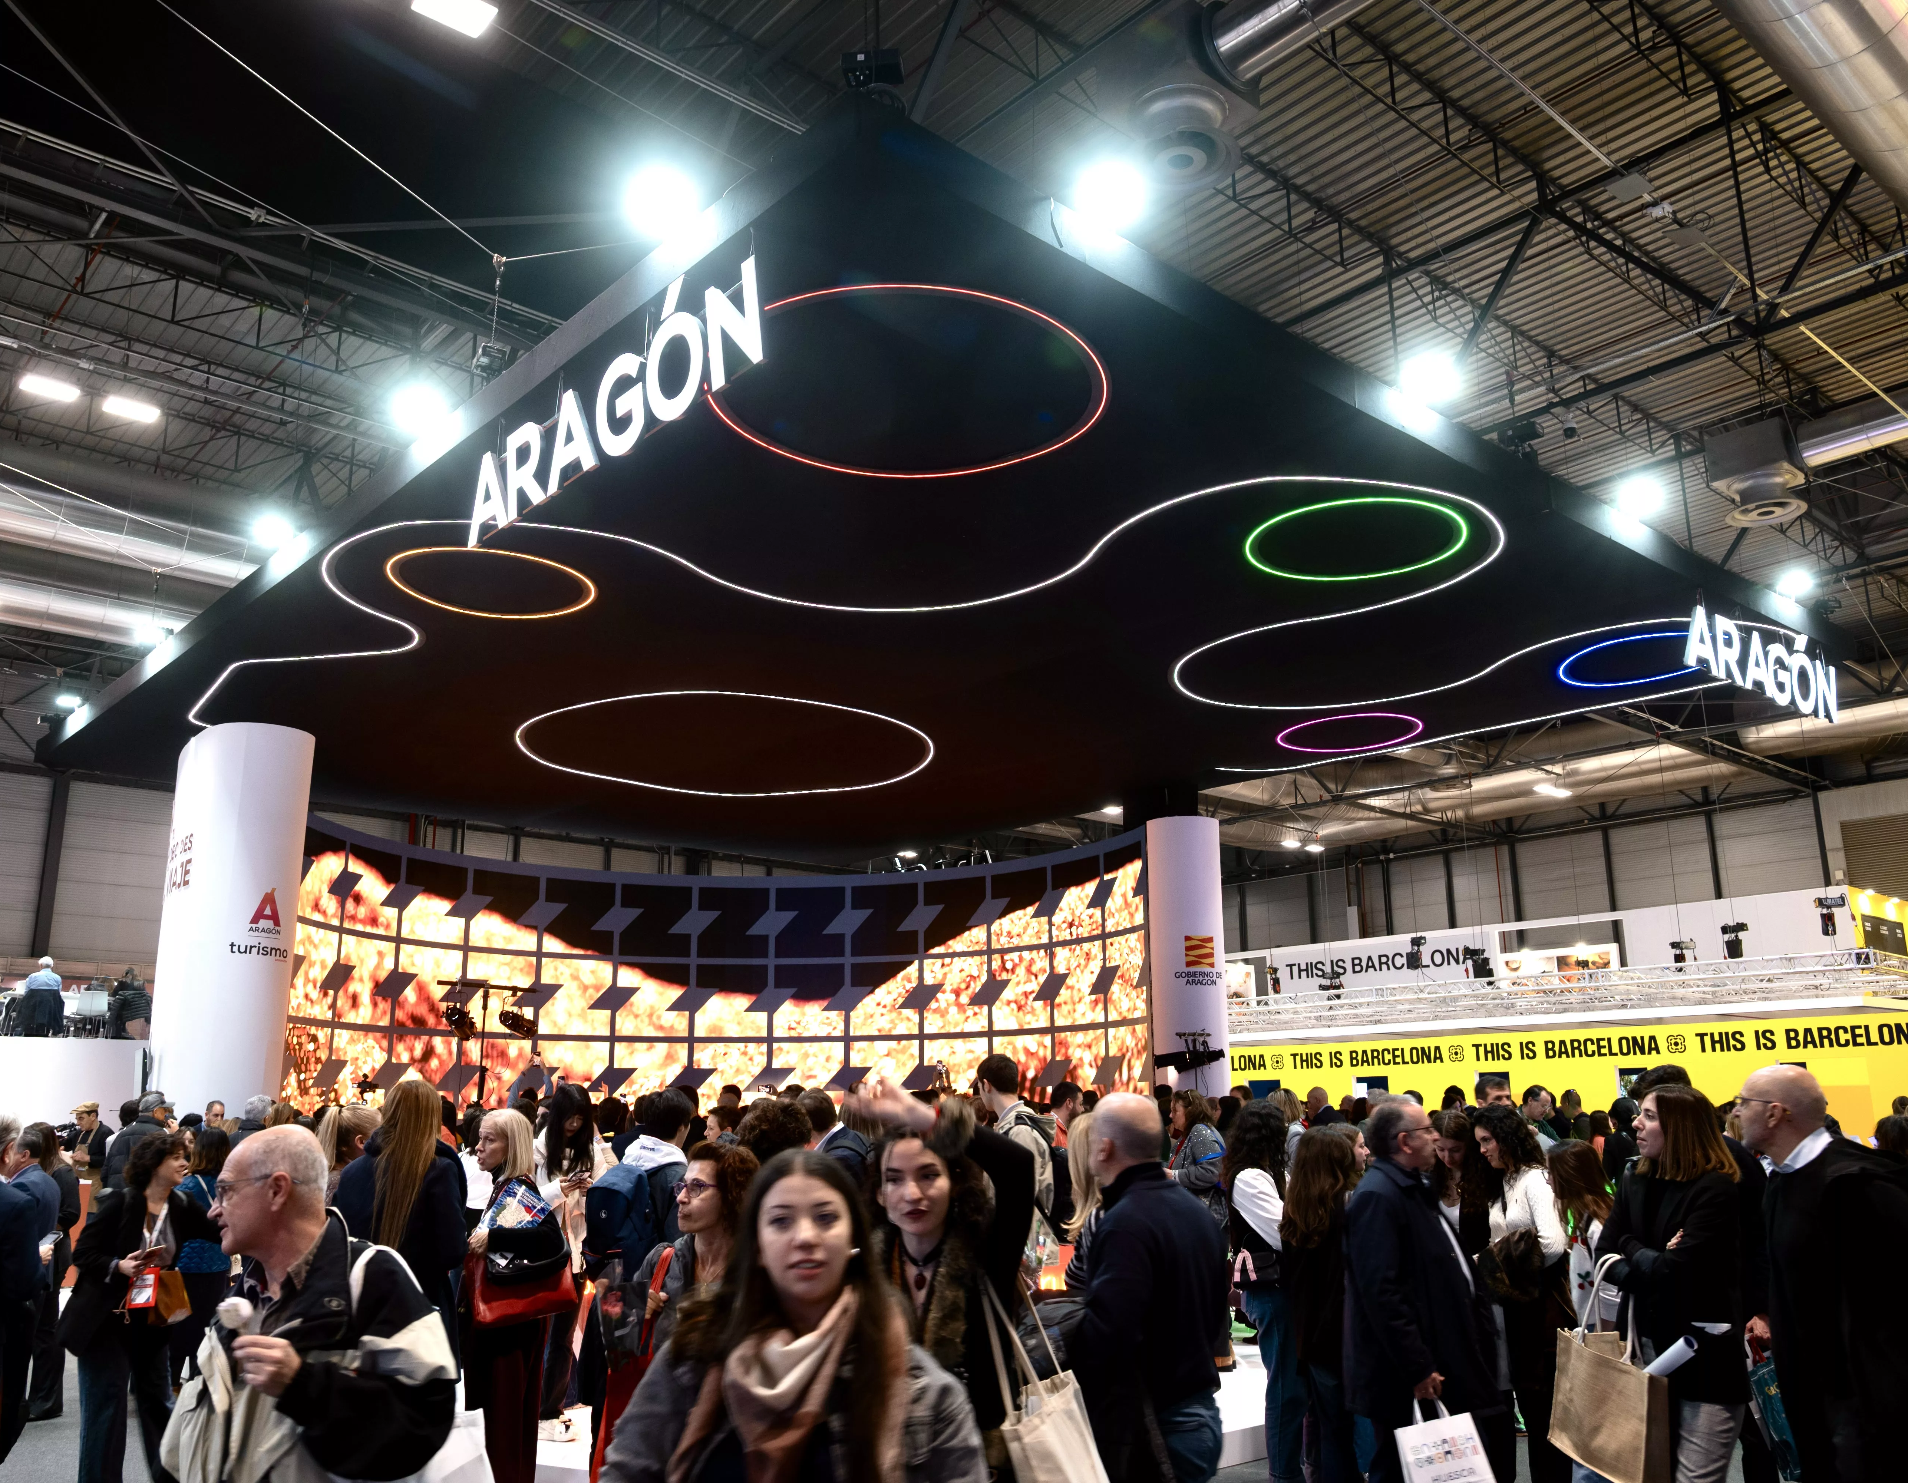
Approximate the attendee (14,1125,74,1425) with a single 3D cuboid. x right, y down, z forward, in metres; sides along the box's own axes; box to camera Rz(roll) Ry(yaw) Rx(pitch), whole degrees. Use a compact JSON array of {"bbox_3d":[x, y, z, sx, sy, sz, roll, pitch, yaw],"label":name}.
[{"bbox_3d":[-5.383,3.134,8.793,0.360,1.670,0.500,-8,-16,26],"label":"attendee"}]

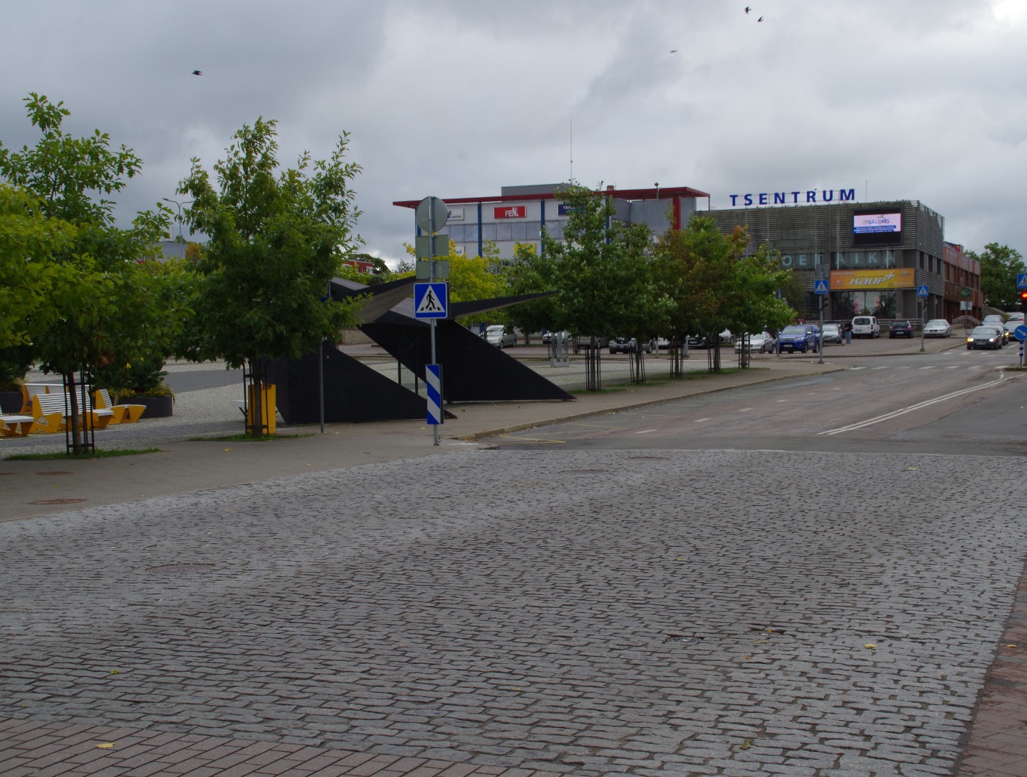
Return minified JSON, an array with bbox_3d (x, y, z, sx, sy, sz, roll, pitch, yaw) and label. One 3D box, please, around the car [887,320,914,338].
[{"bbox_3d":[31.209,-4.735,128.000,1.690,1.450,3.950,0,2,21],"label":"car"}]

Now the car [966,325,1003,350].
[{"bbox_3d":[28.935,-3.066,97.800,1.780,1.440,4.500,0,1,22],"label":"car"}]

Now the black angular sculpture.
[{"bbox_3d":[-1.979,-0.868,36.800,4.900,3.100,8.900,0,2,21],"label":"black angular sculpture"}]

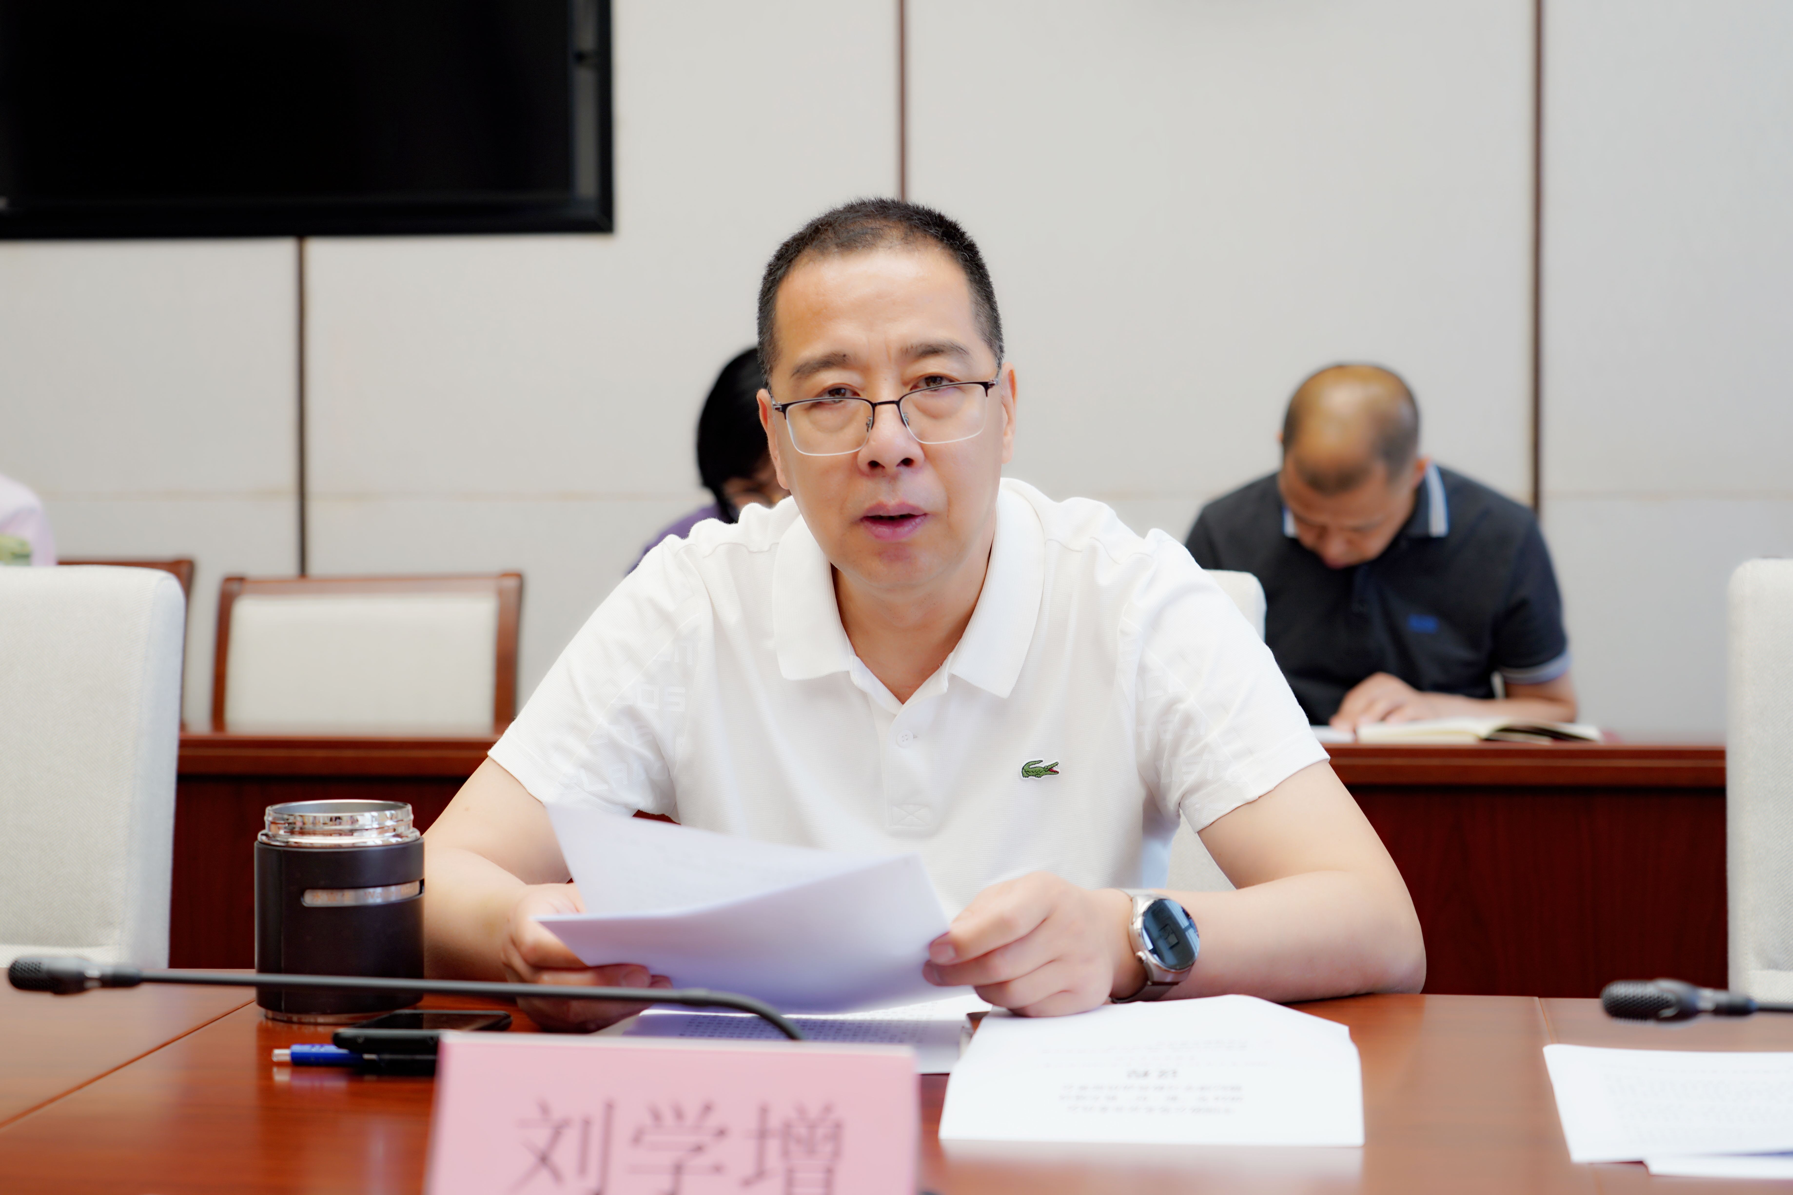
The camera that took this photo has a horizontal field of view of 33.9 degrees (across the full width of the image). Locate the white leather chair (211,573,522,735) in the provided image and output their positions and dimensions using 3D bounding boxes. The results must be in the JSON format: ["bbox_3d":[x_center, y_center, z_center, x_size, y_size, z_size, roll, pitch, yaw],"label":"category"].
[{"bbox_3d":[-0.743,0.445,4.217,0.480,0.946,0.560,-1,2,-14],"label":"white leather chair"}]

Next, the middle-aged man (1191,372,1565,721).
[{"bbox_3d":[0.644,0.305,3.970,0.540,1.232,0.660,0,2,8],"label":"middle-aged man"}]

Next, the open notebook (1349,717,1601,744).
[{"bbox_3d":[0.736,0.159,3.740,0.320,0.032,0.210,0,2,7],"label":"open notebook"}]

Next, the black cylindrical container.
[{"bbox_3d":[-0.341,0.190,1.800,0.102,0.125,0.102,0,2,0],"label":"black cylindrical container"}]

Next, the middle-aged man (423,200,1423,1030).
[{"bbox_3d":[0.018,0.370,1.990,0.640,1.258,0.700,0,2,3],"label":"middle-aged man"}]

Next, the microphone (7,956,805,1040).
[{"bbox_3d":[-0.238,0.221,1.430,0.410,0.085,0.080,0,2,5],"label":"microphone"}]

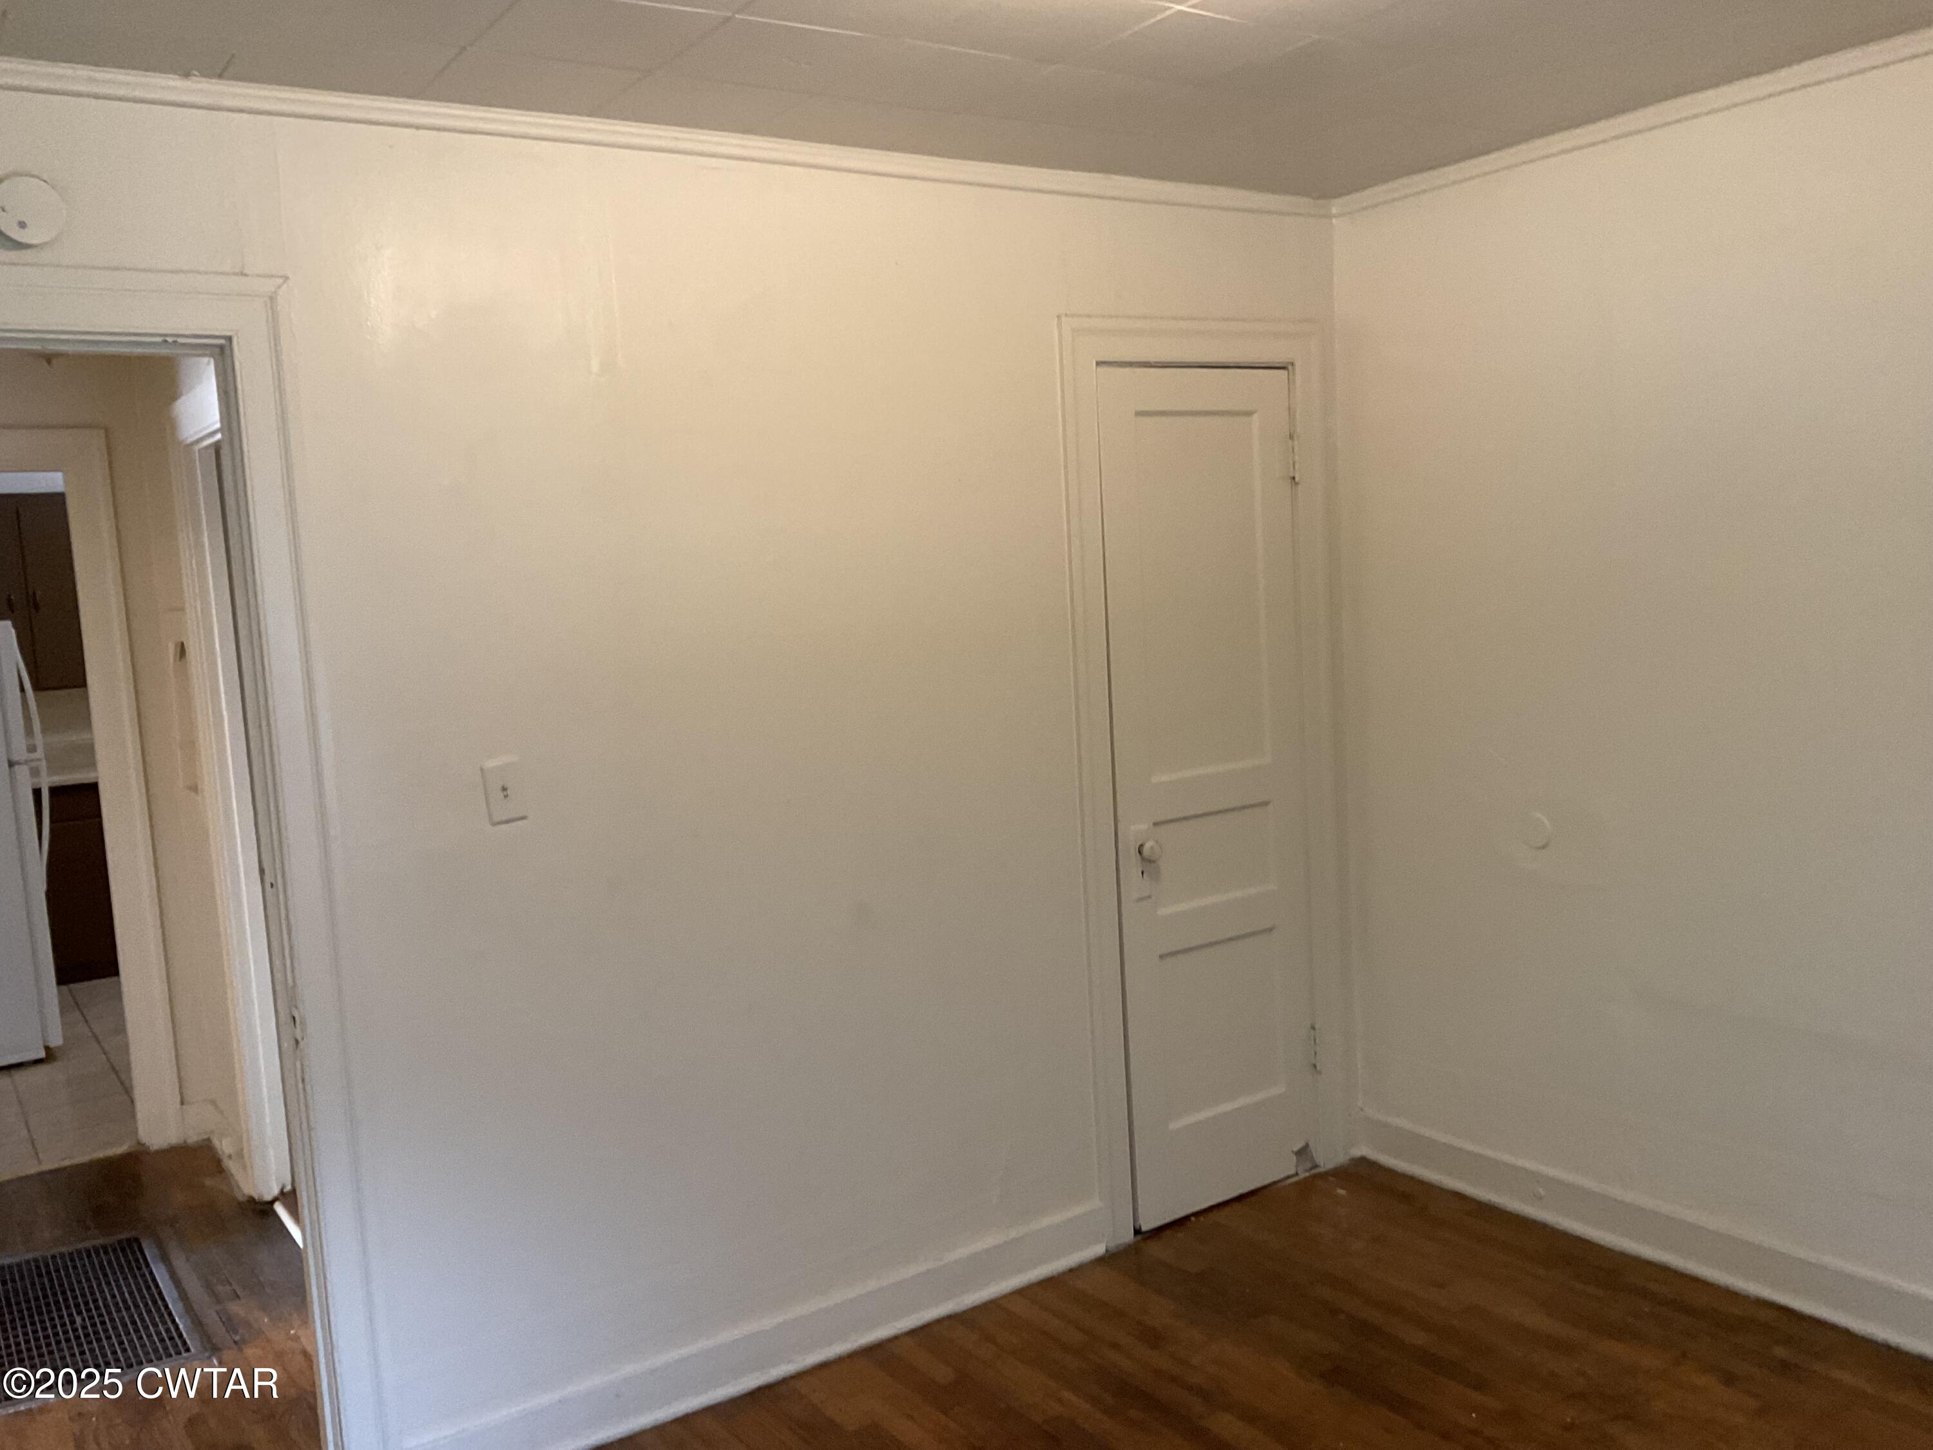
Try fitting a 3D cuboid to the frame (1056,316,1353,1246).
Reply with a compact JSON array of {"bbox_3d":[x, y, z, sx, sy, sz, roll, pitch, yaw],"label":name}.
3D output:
[{"bbox_3d":[0.599,0.119,3.951,0.855,2.167,0.080,-8,7,-34],"label":"frame"}]

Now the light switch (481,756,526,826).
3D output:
[{"bbox_3d":[-0.838,0.120,2.935,0.070,0.114,0.014,-8,7,-34],"label":"light switch"}]

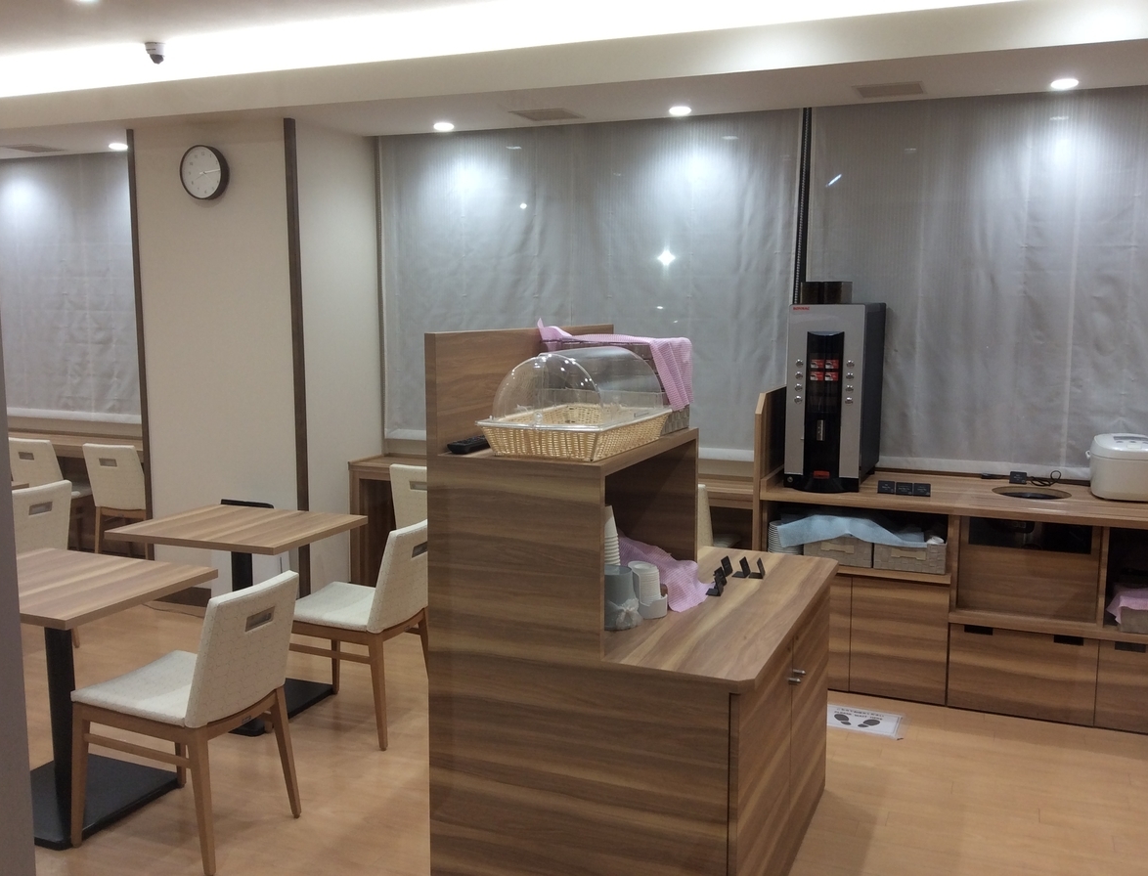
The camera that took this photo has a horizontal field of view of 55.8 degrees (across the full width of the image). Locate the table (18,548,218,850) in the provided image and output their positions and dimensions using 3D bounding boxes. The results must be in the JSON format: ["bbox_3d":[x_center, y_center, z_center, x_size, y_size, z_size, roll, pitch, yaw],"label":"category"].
[{"bbox_3d":[-1.546,0.782,3.292,0.700,0.713,0.600,3,8,22],"label":"table"}]

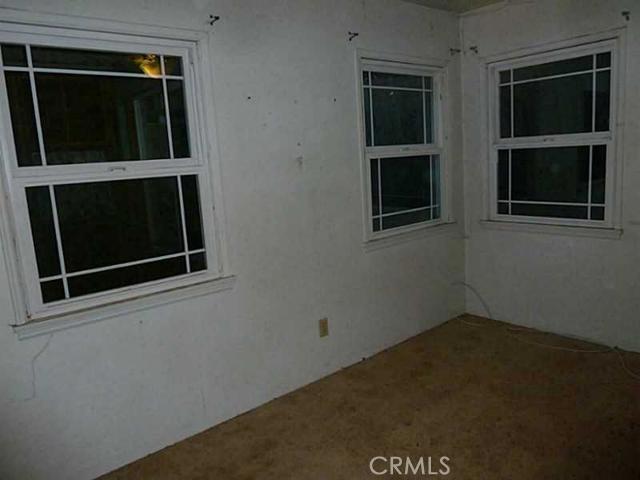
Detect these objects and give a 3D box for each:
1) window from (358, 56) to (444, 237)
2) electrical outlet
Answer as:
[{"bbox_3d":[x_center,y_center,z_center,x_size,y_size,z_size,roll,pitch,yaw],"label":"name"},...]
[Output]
[{"bbox_3d":[0.645,-0.669,3.395,0.893,1.181,0.070,-11,12,-39],"label":"window"},{"bbox_3d":[0.030,0.564,2.960,0.073,0.121,0.012,-11,12,-39],"label":"electrical outlet"}]

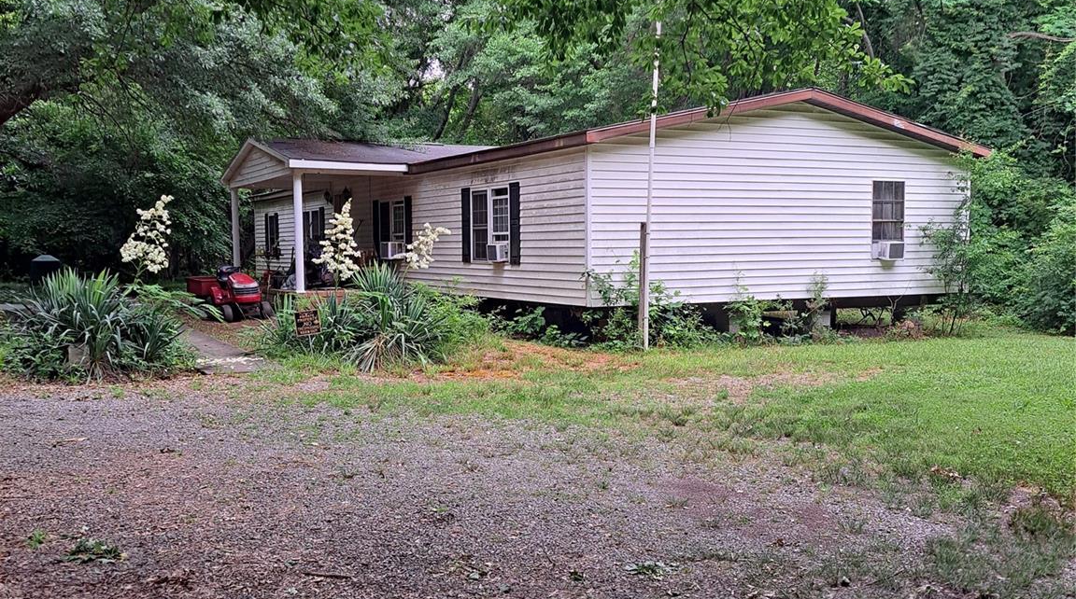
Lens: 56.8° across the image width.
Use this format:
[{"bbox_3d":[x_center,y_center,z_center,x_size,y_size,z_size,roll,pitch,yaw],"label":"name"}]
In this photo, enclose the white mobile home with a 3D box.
[{"bbox_3d":[-1.630,-1.982,24.986,10.960,3.759,21.107,-2,4,-28],"label":"white mobile home"}]

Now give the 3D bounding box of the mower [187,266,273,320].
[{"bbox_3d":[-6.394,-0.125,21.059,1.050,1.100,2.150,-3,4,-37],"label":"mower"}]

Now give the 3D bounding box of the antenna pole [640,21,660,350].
[{"bbox_3d":[1.629,-1.636,14.168,0.100,4.720,0.090,2,3,0],"label":"antenna pole"}]

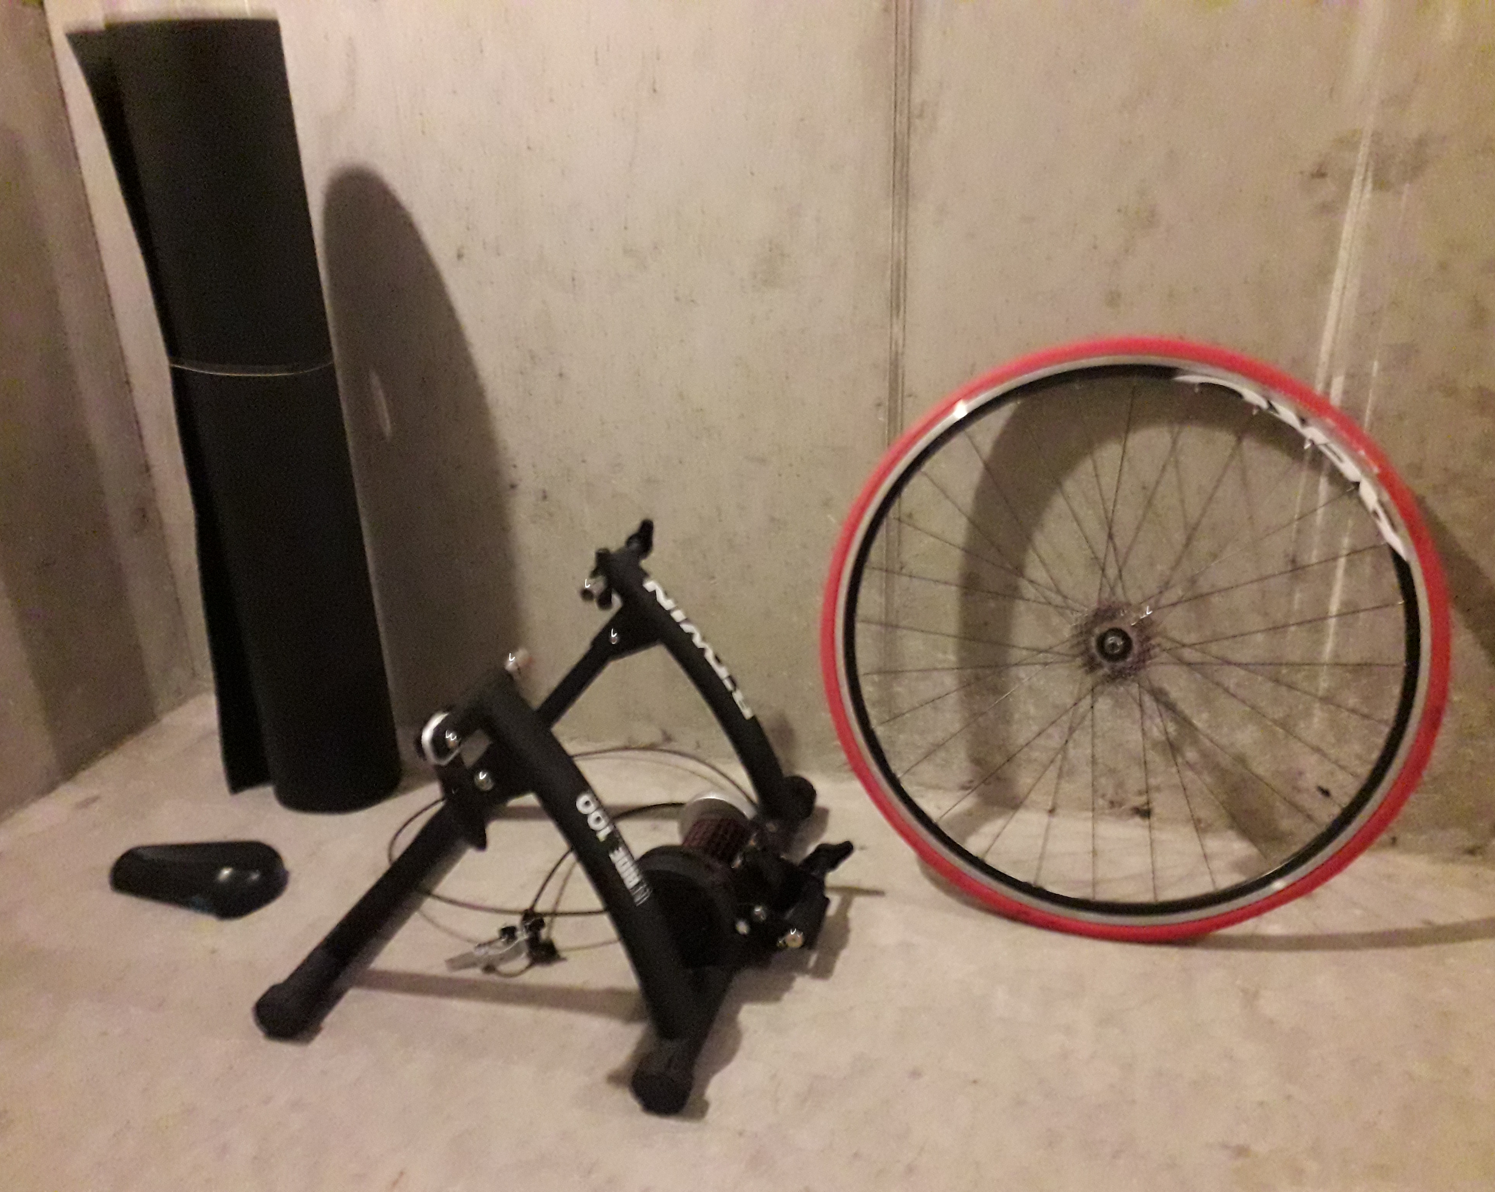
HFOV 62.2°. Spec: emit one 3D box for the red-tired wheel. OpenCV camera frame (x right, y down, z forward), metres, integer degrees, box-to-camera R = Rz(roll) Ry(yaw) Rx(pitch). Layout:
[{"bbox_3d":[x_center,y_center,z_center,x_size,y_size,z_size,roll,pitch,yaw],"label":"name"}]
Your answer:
[{"bbox_3d":[0.409,0.048,1.377,0.670,0.670,0.135,6,2,17],"label":"red-tired wheel"}]

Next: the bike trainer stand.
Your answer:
[{"bbox_3d":[-0.165,0.184,1.374,0.557,0.395,0.540,6,24,17],"label":"bike trainer stand"}]

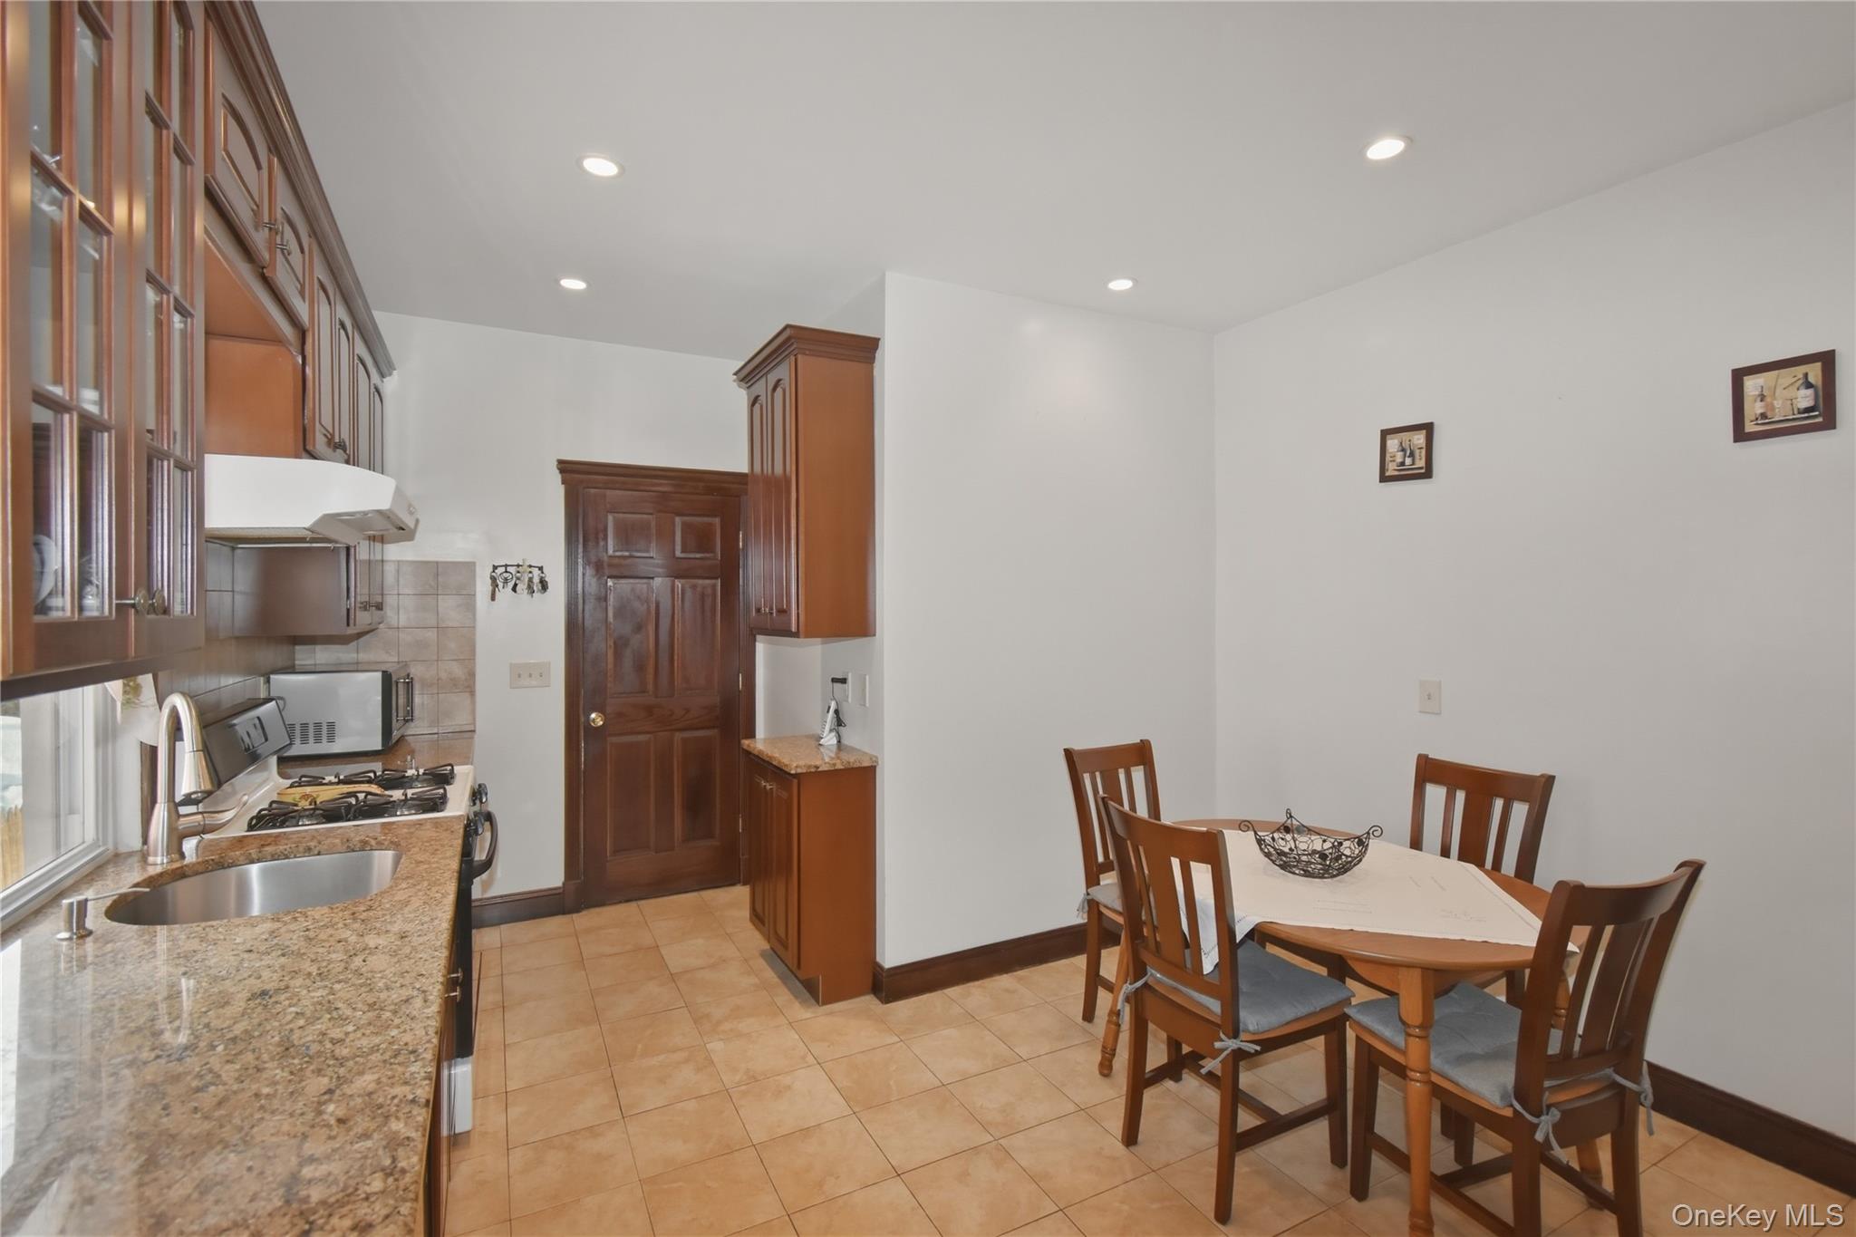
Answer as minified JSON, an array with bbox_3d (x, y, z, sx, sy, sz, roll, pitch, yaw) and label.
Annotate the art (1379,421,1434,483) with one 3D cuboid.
[{"bbox_3d":[1.869,-0.646,3.031,0.020,0.213,0.208,0,0,-29],"label":"art"}]

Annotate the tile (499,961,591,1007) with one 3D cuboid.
[{"bbox_3d":[-1.513,1.454,3.081,0.298,0.010,0.296,0,0,-28],"label":"tile"}]

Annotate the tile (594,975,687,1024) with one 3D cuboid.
[{"bbox_3d":[-1.092,1.439,2.925,0.295,0.009,0.293,0,0,-29],"label":"tile"}]

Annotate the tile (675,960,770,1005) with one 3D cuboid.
[{"bbox_3d":[-0.869,1.511,3.204,0.307,0.010,0.303,0,0,-29],"label":"tile"}]

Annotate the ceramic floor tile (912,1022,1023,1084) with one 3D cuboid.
[{"bbox_3d":[0.112,1.454,2.599,0.298,0.010,0.296,0,0,-28],"label":"ceramic floor tile"}]

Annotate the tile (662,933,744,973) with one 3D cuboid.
[{"bbox_3d":[-1.018,1.511,3.480,0.307,0.010,0.303,0,0,-29],"label":"tile"}]

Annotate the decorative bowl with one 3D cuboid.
[{"bbox_3d":[1.063,0.635,2.145,0.380,0.130,0.340,0,0,10],"label":"decorative bowl"}]

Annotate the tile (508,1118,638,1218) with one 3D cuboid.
[{"bbox_3d":[-0.956,1.472,2.079,0.300,0.010,0.295,0,1,-28],"label":"tile"}]

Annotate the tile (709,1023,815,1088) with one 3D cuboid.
[{"bbox_3d":[-0.547,1.439,2.550,0.295,0.009,0.293,0,0,-29],"label":"tile"}]

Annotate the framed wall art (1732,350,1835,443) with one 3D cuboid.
[{"bbox_3d":[2.265,-0.581,2.047,0.018,0.202,0.192,0,0,-29],"label":"framed wall art"}]

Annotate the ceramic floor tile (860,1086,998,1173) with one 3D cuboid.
[{"bbox_3d":[-0.011,1.439,2.182,0.295,0.009,0.293,0,0,-29],"label":"ceramic floor tile"}]

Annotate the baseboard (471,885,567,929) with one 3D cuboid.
[{"bbox_3d":[-1.947,1.375,3.686,0.390,0.148,0.018,0,1,-30],"label":"baseboard"}]

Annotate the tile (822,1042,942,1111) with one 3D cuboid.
[{"bbox_3d":[-0.152,1.454,2.461,0.298,0.010,0.296,0,0,-28],"label":"tile"}]

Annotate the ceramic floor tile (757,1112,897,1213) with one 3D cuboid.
[{"bbox_3d":[-0.282,1.474,2.099,0.300,0.010,0.295,0,1,-28],"label":"ceramic floor tile"}]

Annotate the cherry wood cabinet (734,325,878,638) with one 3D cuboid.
[{"bbox_3d":[-0.543,-0.519,3.337,0.379,1.174,0.776,0,0,-29],"label":"cherry wood cabinet"}]

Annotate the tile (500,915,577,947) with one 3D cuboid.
[{"bbox_3d":[-1.808,1.456,3.589,0.300,0.010,0.295,0,1,-28],"label":"tile"}]

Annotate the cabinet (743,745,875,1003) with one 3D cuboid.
[{"bbox_3d":[-0.527,1.034,3.336,0.349,0.936,0.711,0,0,-29],"label":"cabinet"}]

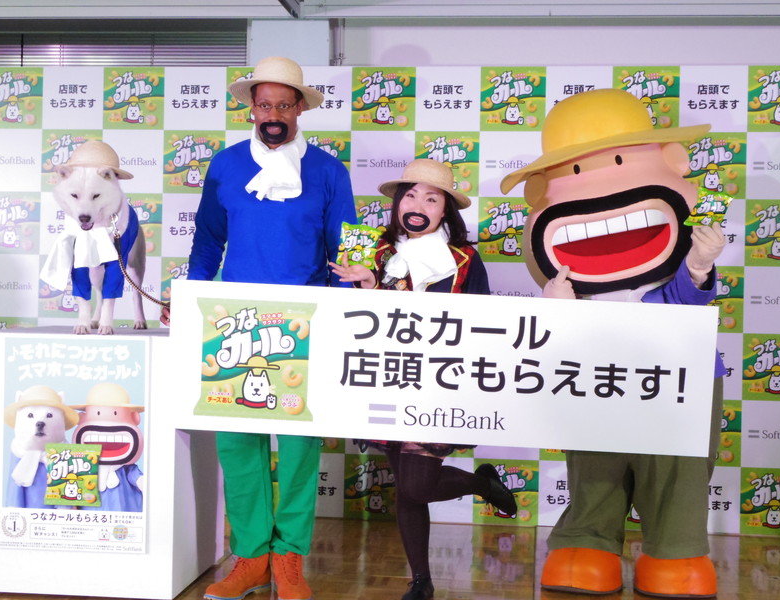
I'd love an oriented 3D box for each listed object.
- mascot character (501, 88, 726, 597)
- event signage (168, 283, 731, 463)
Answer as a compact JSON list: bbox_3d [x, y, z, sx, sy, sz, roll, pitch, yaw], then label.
[{"bbox_3d":[0.799,0.135,4.864,0.800,1.830,0.720,1,0,5],"label":"mascot character"},{"bbox_3d":[0.163,0.226,4.350,1.800,0.500,0.020,3,4,3],"label":"event signage"}]

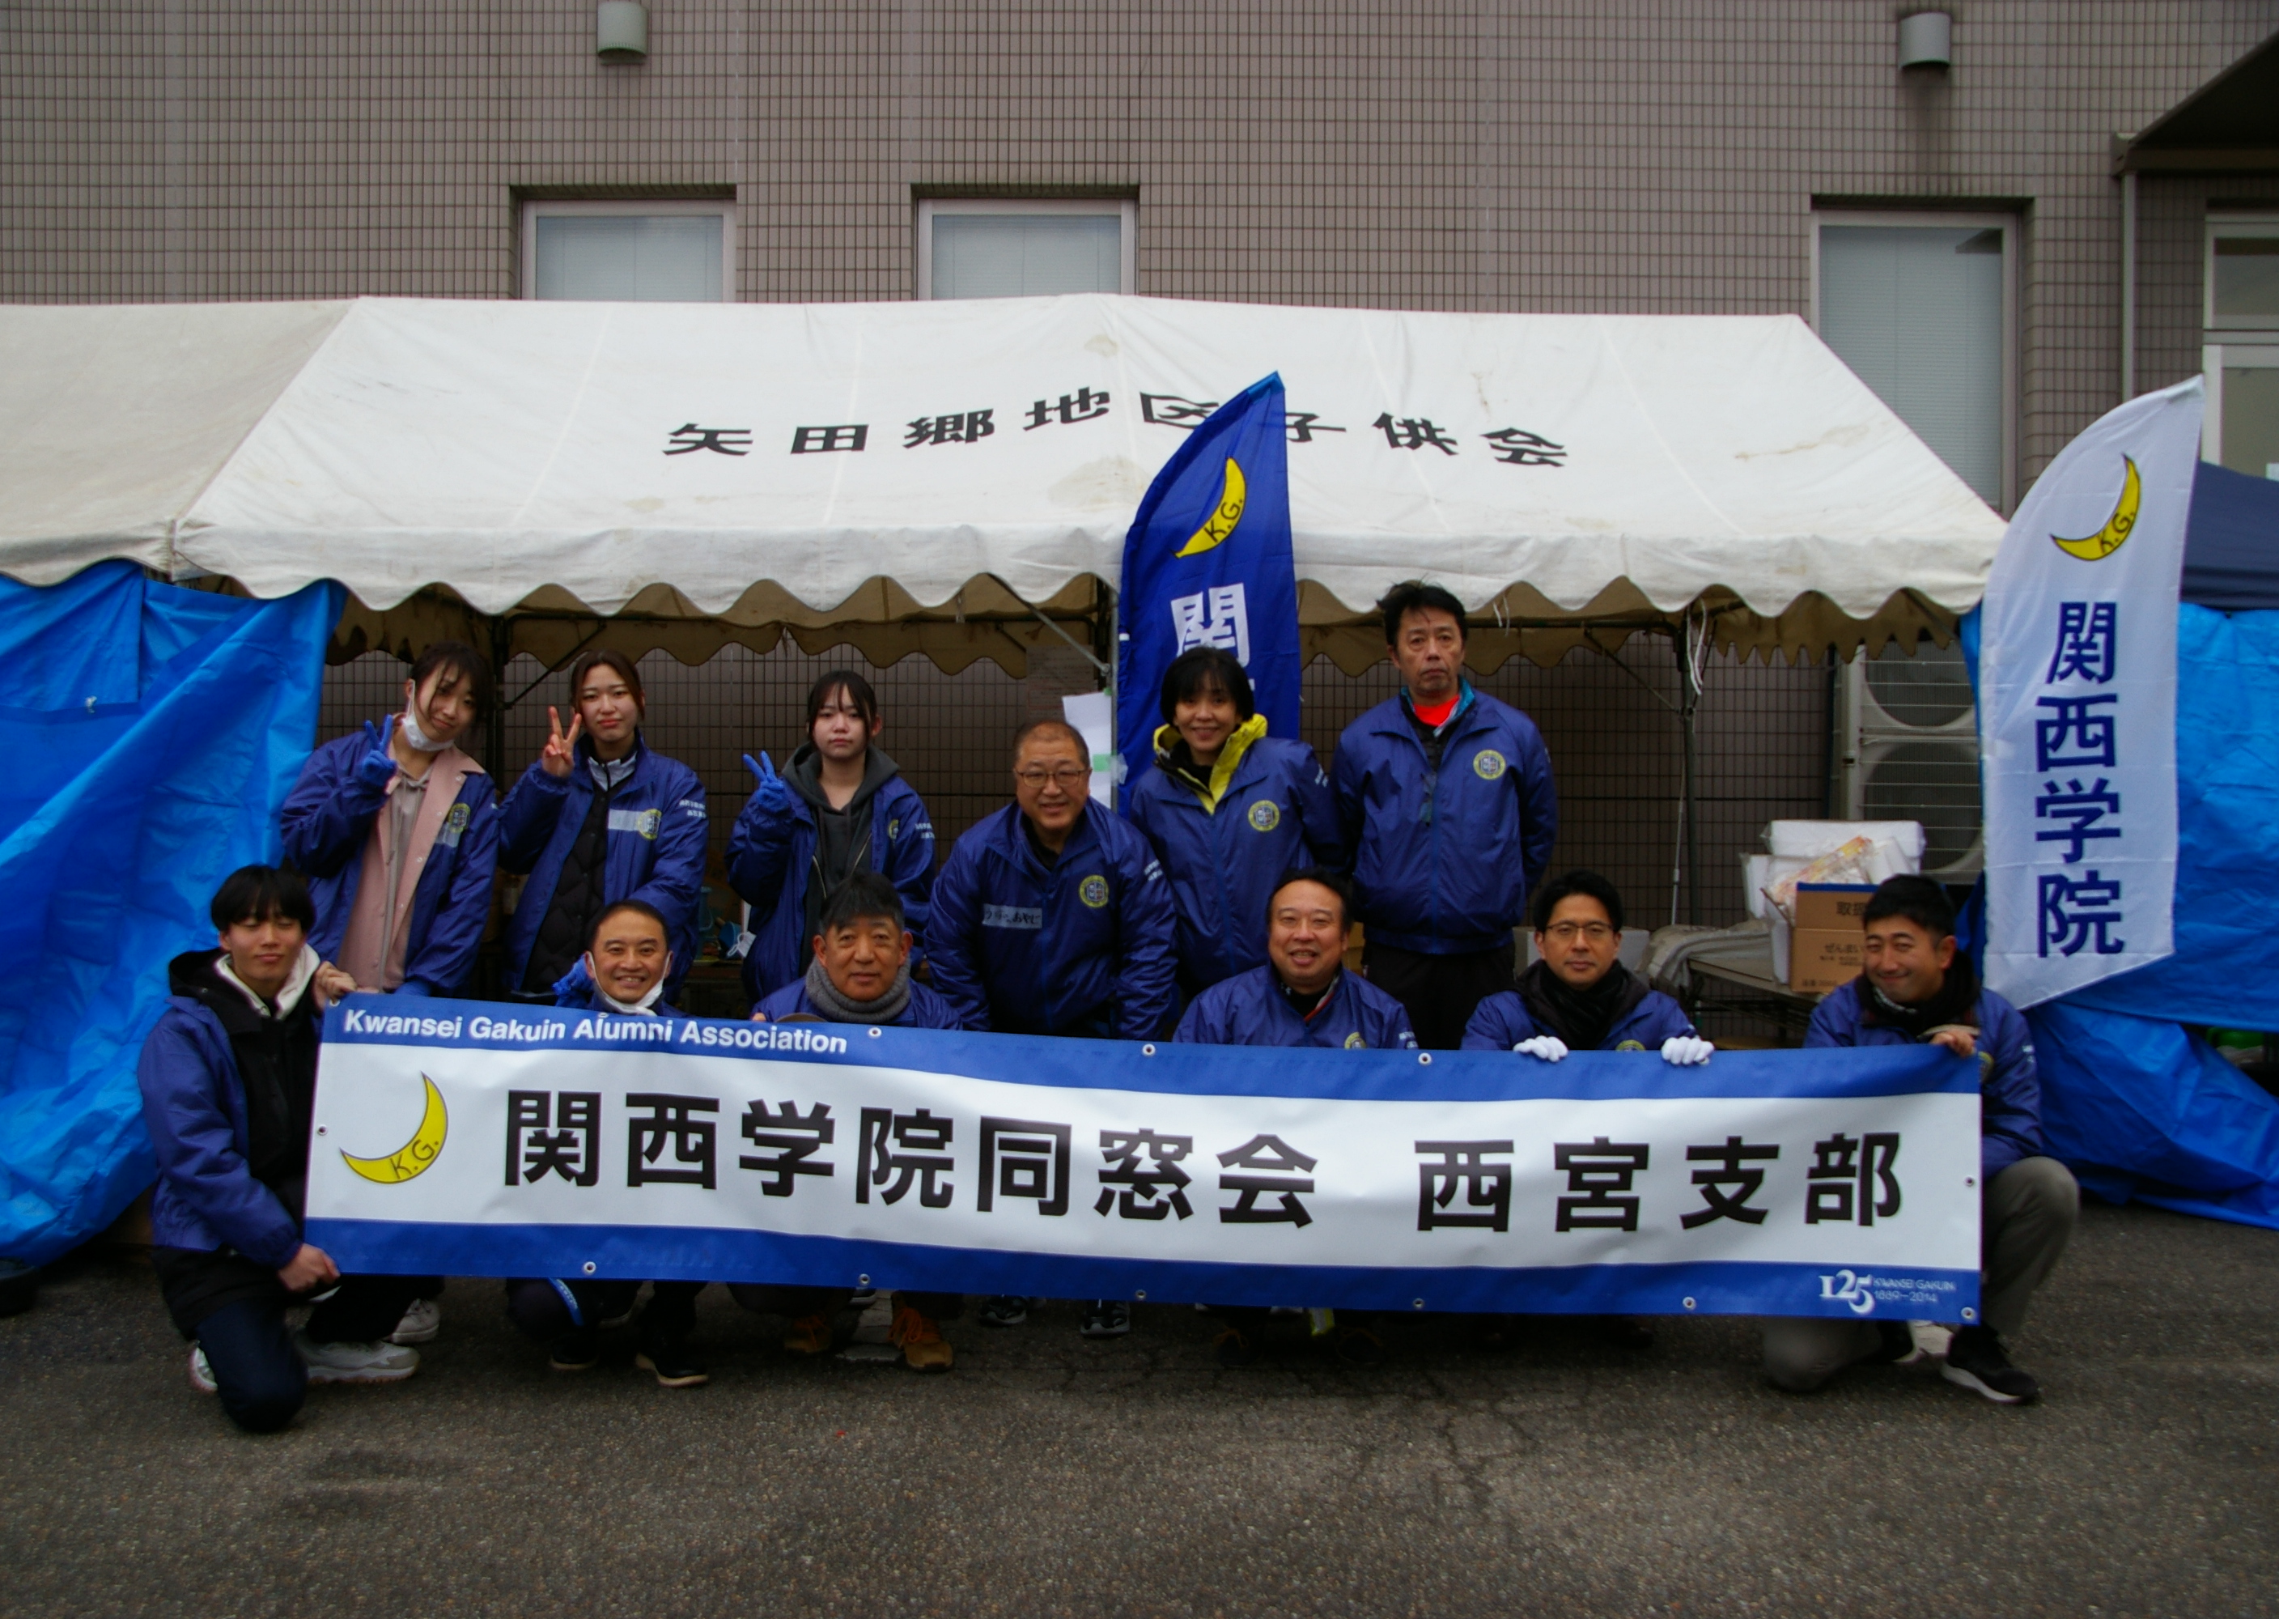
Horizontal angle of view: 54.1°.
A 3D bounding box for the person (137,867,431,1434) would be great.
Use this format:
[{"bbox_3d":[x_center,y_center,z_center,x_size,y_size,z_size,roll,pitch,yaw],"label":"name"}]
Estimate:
[{"bbox_3d":[-1.750,0.670,4.560,0.580,1.110,0.660,0,0,-38],"label":"person"}]

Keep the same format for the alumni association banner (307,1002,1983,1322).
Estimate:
[{"bbox_3d":[0.012,0.733,4.680,3.500,0.620,0.120,2,0,0],"label":"alumni association banner"}]

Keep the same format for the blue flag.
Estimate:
[{"bbox_3d":[0.193,-0.333,6.200,0.520,1.780,0.120,0,1,6],"label":"blue flag"}]

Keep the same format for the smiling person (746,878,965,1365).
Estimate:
[{"bbox_3d":[-0.635,0.684,4.960,0.550,1.080,0.660,0,0,-3],"label":"smiling person"}]

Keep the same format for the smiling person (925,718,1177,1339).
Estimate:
[{"bbox_3d":[-0.207,0.503,5.220,0.560,1.390,0.580,0,1,-3],"label":"smiling person"}]

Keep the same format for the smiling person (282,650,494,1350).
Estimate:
[{"bbox_3d":[-1.740,0.420,5.180,0.510,1.610,0.450,0,0,-7],"label":"smiling person"}]

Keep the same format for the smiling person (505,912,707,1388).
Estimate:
[{"bbox_3d":[-1.180,0.699,4.950,0.480,1.000,0.660,0,1,-7],"label":"smiling person"}]

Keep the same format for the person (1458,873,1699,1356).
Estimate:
[{"bbox_3d":[1.003,0.684,5.020,0.560,1.090,0.640,0,0,5],"label":"person"}]

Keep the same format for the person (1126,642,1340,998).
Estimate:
[{"bbox_3d":[0.224,0.409,5.300,0.520,1.580,0.400,0,1,6],"label":"person"}]

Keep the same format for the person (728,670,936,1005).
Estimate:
[{"bbox_3d":[-0.806,0.416,5.850,0.540,1.540,0.420,0,1,-11],"label":"person"}]

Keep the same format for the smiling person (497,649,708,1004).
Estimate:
[{"bbox_3d":[-1.347,0.398,5.600,0.530,1.580,0.420,0,1,-12],"label":"smiling person"}]

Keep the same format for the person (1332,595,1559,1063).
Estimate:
[{"bbox_3d":[0.739,0.329,5.400,0.540,1.740,0.340,0,1,7],"label":"person"}]

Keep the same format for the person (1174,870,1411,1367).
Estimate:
[{"bbox_3d":[0.343,0.680,4.980,0.560,1.090,0.660,0,0,0],"label":"person"}]

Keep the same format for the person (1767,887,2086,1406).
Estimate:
[{"bbox_3d":[1.673,0.677,4.800,0.600,1.070,0.680,0,1,12],"label":"person"}]

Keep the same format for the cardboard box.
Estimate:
[{"bbox_3d":[2.018,0.365,6.200,0.390,0.300,0.280,0,1,2],"label":"cardboard box"}]

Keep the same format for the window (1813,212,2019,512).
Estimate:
[{"bbox_3d":[3.546,-2.010,10.200,0.950,1.450,0.100,0,1,-1],"label":"window"}]

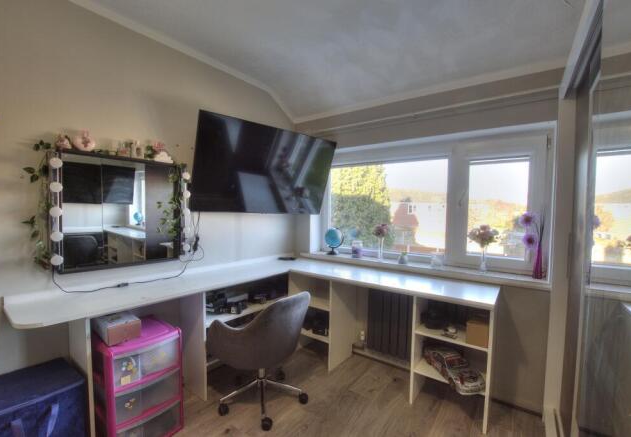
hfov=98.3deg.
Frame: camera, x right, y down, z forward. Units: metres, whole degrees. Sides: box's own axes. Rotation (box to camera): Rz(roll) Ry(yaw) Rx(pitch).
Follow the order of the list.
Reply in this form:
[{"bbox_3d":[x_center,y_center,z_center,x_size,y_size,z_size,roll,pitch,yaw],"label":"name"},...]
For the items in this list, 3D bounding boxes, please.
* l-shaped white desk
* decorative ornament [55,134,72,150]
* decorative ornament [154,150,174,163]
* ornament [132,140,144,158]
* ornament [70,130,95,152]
[{"bbox_3d":[-0.119,0.801,1.613,1.911,0.780,2.114,2,1,36],"label":"l-shaped white desk"},{"bbox_3d":[-1.308,-0.395,1.420,0.064,0.070,0.061,2,1,36],"label":"decorative ornament"},{"bbox_3d":[-1.010,-0.406,1.828,0.039,0.065,0.114,2,1,36],"label":"decorative ornament"},{"bbox_3d":[-1.102,-0.426,1.700,0.044,0.102,0.055,2,1,36],"label":"ornament"},{"bbox_3d":[-1.258,-0.423,1.487,0.084,0.114,0.093,2,1,36],"label":"ornament"}]

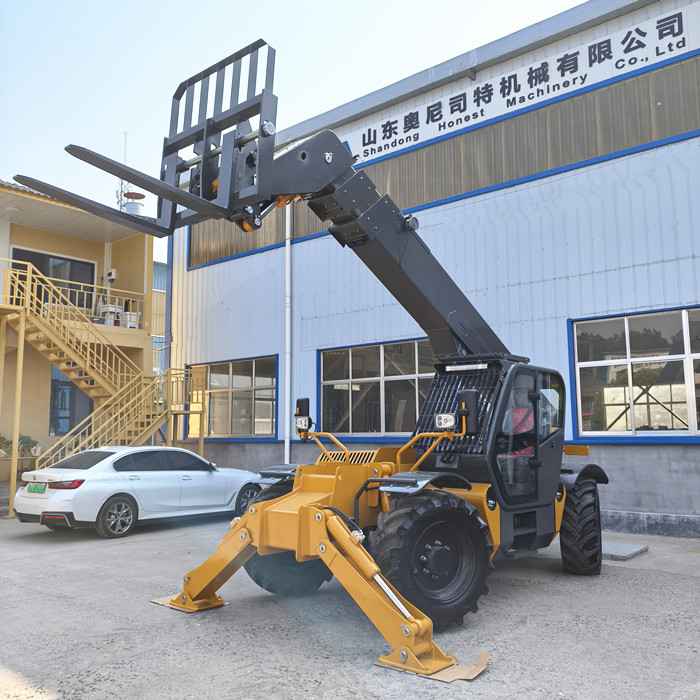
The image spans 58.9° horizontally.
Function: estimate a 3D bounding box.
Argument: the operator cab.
[{"bbox_3d":[1.752,1.010,7.570,0.970,1.690,1.950,-7,-10,43],"label":"operator cab"}]

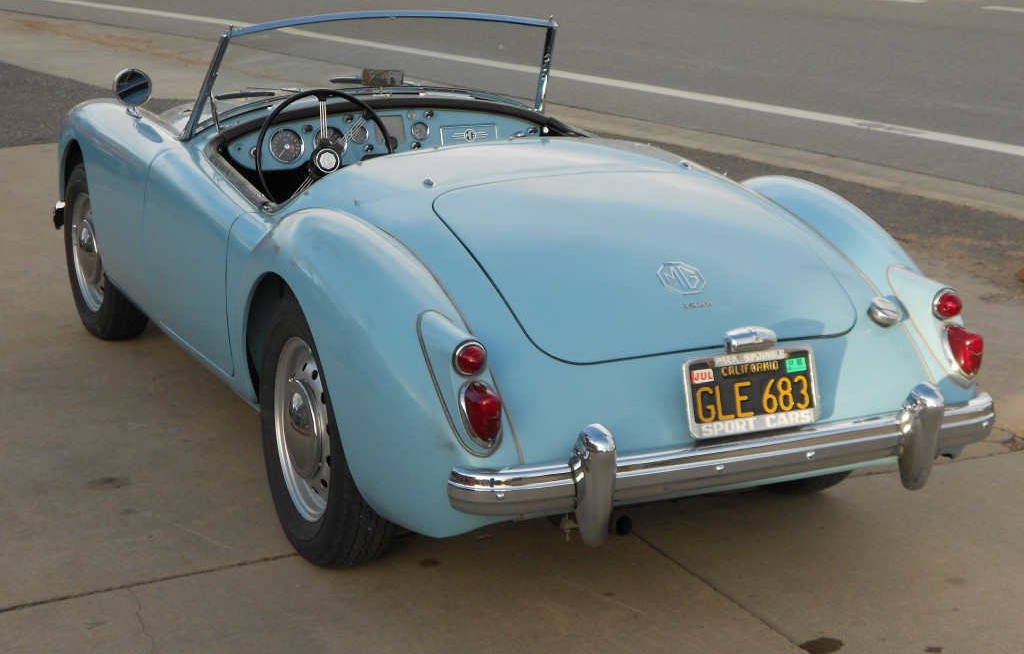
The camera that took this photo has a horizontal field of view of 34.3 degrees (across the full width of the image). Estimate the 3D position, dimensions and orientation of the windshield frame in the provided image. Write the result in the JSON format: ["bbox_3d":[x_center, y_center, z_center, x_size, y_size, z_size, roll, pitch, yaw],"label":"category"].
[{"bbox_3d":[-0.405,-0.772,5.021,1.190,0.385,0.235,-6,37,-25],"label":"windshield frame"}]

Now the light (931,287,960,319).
[{"bbox_3d":[0.952,-0.048,3.615,0.066,0.066,0.050,-6,1,-25],"label":"light"}]

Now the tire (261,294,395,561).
[{"bbox_3d":[-0.426,0.226,3.820,0.163,0.640,0.645,-6,15,-25],"label":"tire"}]

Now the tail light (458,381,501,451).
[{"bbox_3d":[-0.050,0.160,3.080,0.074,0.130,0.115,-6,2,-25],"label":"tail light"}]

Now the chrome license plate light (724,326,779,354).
[{"bbox_3d":[0.477,0.025,3.299,0.113,0.043,0.048,-6,15,-25],"label":"chrome license plate light"}]

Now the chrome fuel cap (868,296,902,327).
[{"bbox_3d":[0.830,-0.033,3.694,0.074,0.032,0.074,13,46,-13],"label":"chrome fuel cap"}]

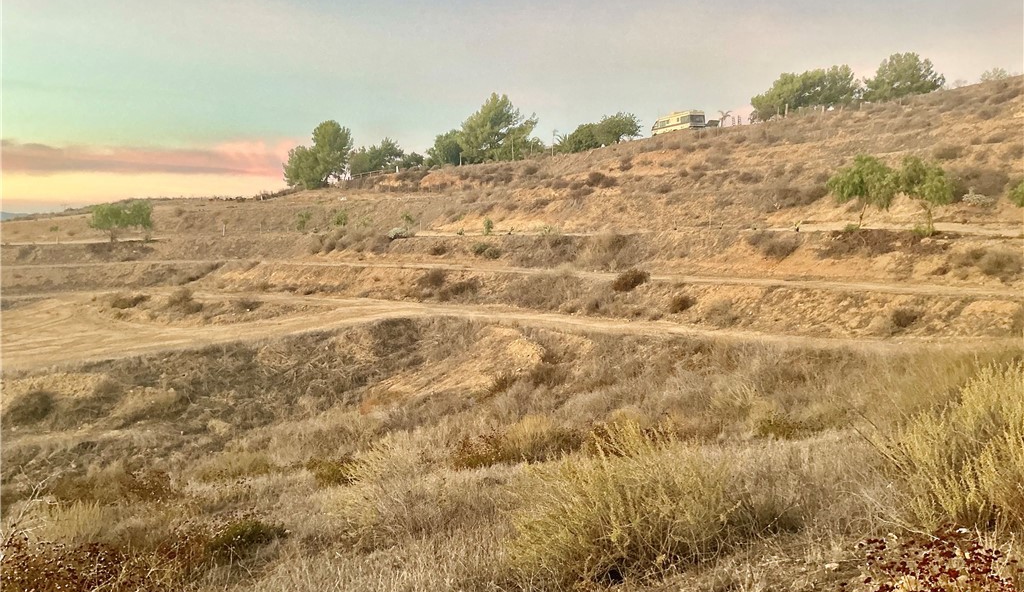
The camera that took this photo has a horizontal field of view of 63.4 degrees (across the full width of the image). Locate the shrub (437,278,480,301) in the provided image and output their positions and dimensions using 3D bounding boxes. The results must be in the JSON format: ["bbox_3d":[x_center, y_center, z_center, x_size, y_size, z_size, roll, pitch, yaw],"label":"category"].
[{"bbox_3d":[-2.939,-0.357,45.500,2.300,1.150,1.800,0,5,0],"label":"shrub"}]

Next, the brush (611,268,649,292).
[{"bbox_3d":[5.958,-0.786,42.000,1.850,1.150,1.600,0,5,0],"label":"brush"}]

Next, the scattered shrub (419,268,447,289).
[{"bbox_3d":[-4.463,-0.982,46.500,1.500,1.100,1.300,0,5,0],"label":"scattered shrub"}]

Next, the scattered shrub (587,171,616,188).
[{"bbox_3d":[9.076,-11.815,84.000,2.900,1.700,2.400,0,5,0],"label":"scattered shrub"}]

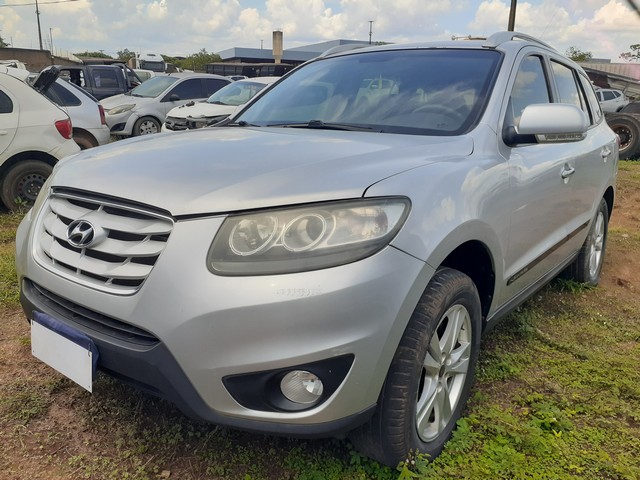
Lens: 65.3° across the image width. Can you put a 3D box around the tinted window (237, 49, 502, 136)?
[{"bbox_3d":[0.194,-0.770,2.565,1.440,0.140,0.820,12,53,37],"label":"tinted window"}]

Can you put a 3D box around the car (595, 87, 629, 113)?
[{"bbox_3d":[12.650,-6.501,24.400,4.300,1.680,1.820,-4,15,-19],"label":"car"}]

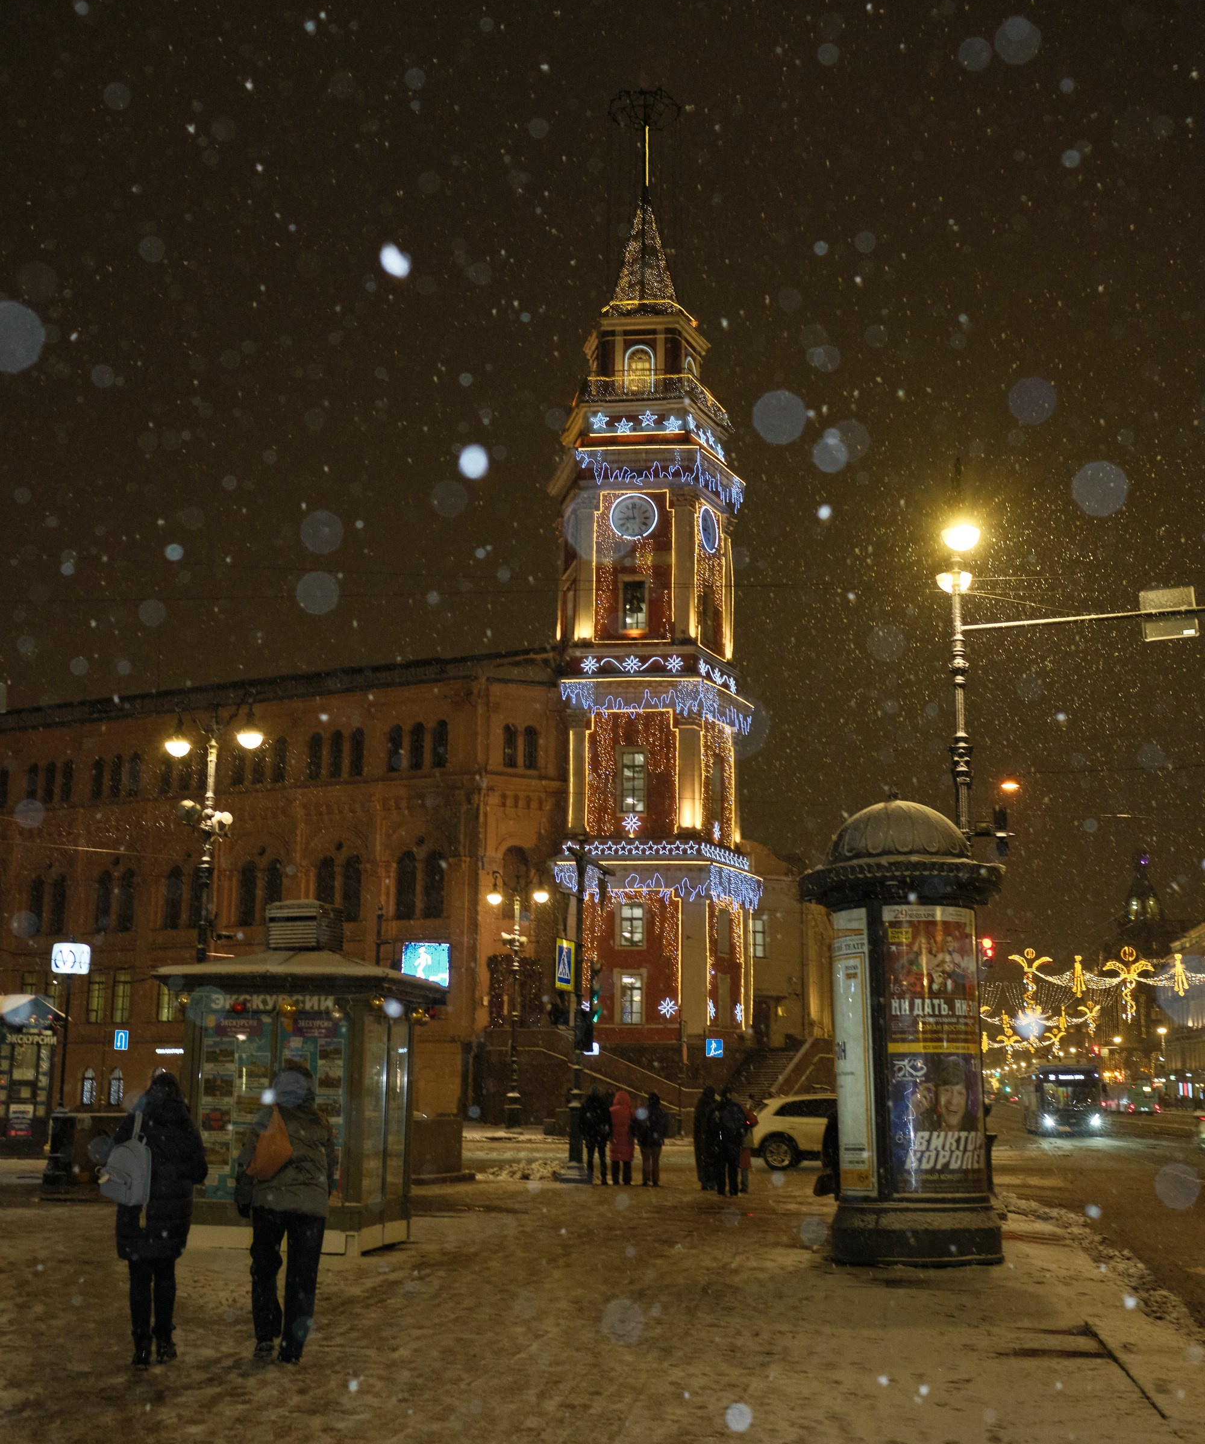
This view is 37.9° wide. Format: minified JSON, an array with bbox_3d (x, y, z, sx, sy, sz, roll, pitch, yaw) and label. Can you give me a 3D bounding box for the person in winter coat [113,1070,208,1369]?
[{"bbox_3d":[-2.726,3.043,10.799,0.560,1.720,0.470,1,-12,-4],"label":"person in winter coat"}]

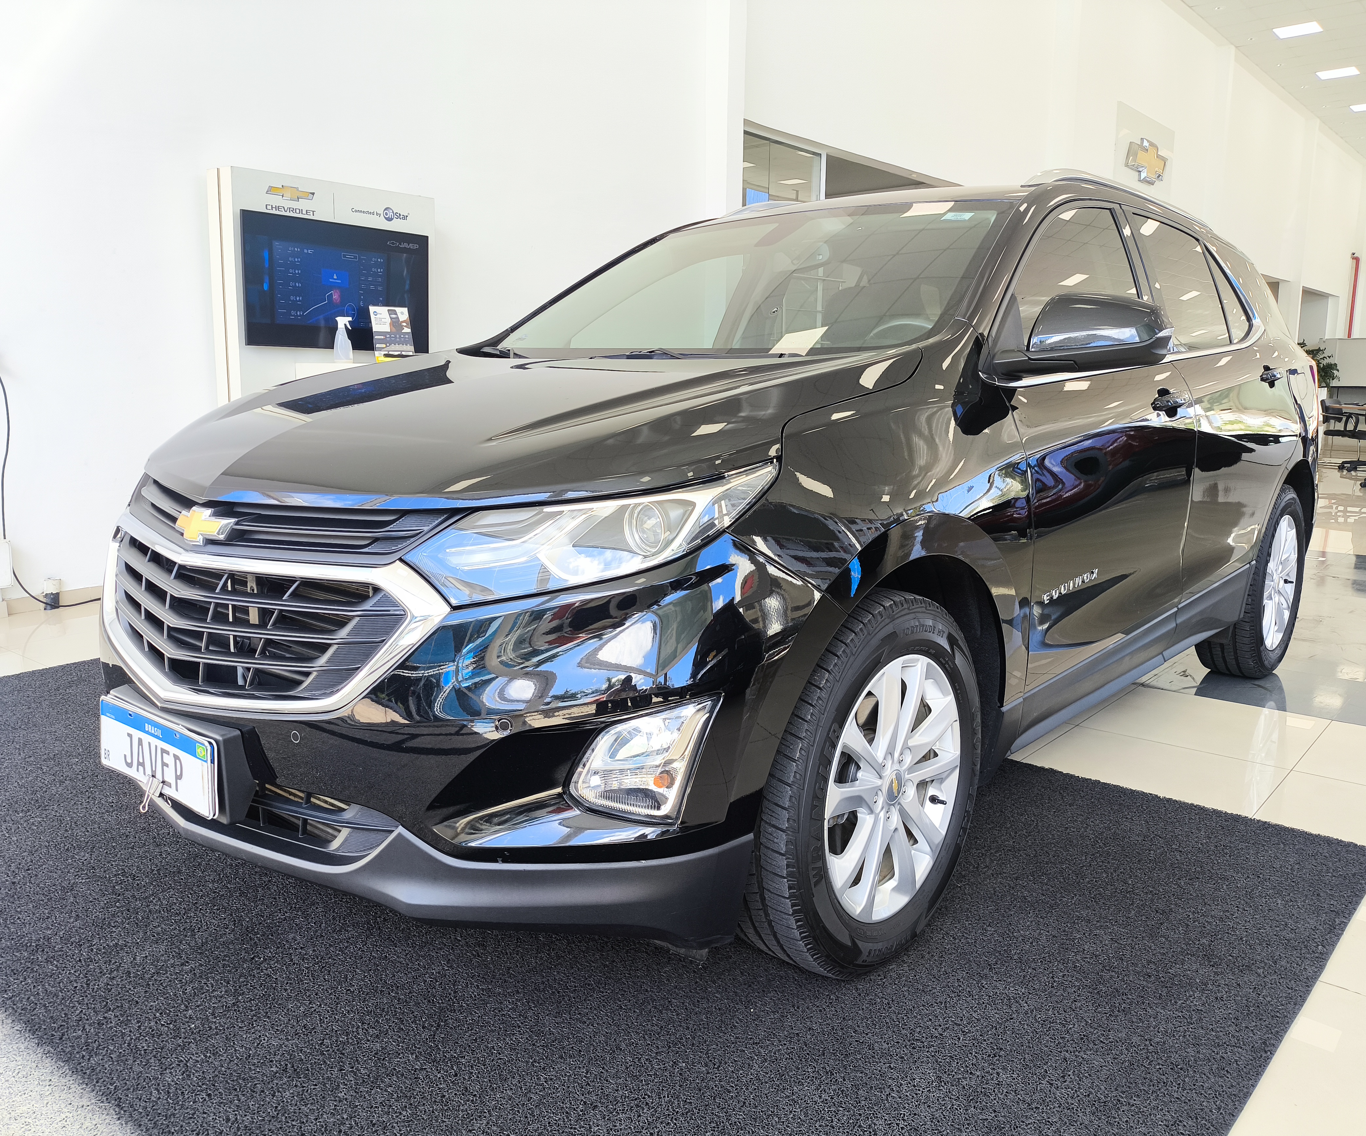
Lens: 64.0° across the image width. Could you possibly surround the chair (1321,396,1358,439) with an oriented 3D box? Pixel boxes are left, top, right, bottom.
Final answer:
[{"bbox_3d":[8.201,-1.670,13.200,0.640,0.950,0.620,8,12,39],"label":"chair"}]

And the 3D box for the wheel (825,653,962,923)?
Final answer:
[{"bbox_3d":[0.318,0.379,1.995,0.190,0.485,0.485,9,13,40],"label":"wheel"}]

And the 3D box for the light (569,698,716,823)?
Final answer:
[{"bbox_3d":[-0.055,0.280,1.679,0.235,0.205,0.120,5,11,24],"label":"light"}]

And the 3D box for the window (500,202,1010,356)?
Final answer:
[{"bbox_3d":[0.134,-0.716,2.825,1.420,0.110,0.830,9,45,40],"label":"window"}]

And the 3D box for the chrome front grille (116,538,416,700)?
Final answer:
[{"bbox_3d":[-0.802,0.094,1.875,0.980,0.245,0.170,9,13,40],"label":"chrome front grille"}]

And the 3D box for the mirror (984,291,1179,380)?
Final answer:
[{"bbox_3d":[0.808,-0.457,2.184,0.260,0.165,0.220,9,13,40],"label":"mirror"}]

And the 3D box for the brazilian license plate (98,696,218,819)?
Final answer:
[{"bbox_3d":[-0.883,0.318,1.836,0.400,0.130,0.020,9,9,40],"label":"brazilian license plate"}]

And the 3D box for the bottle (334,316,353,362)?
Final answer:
[{"bbox_3d":[-1.734,-1.170,5.577,0.100,0.245,0.085,0,10,0],"label":"bottle"}]

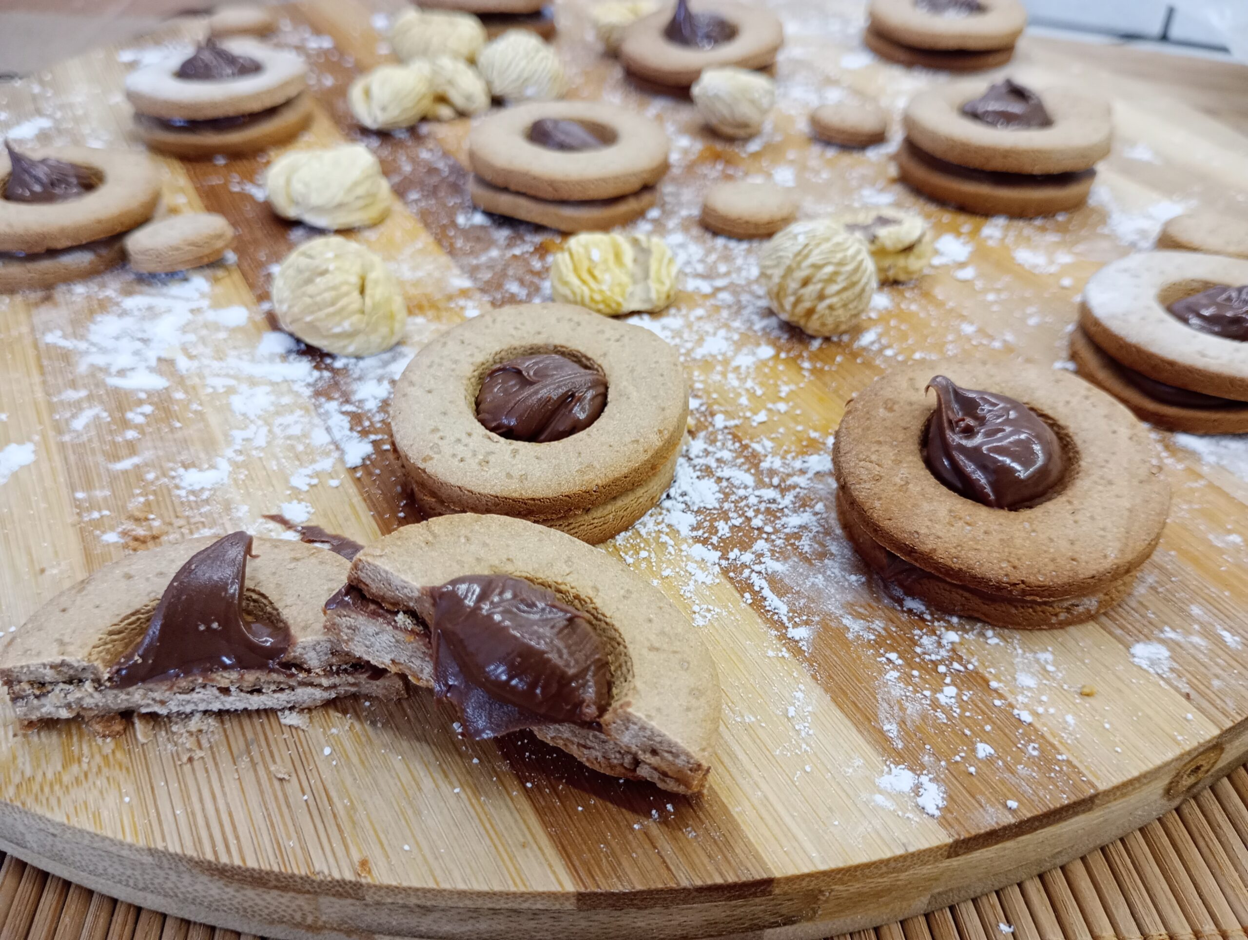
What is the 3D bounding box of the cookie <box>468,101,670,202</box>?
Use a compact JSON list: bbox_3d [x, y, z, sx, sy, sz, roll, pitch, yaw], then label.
[{"bbox_3d":[-0.015,-0.086,0.270,0.052,0.006,0.052,-2,42,-1],"label":"cookie"}]

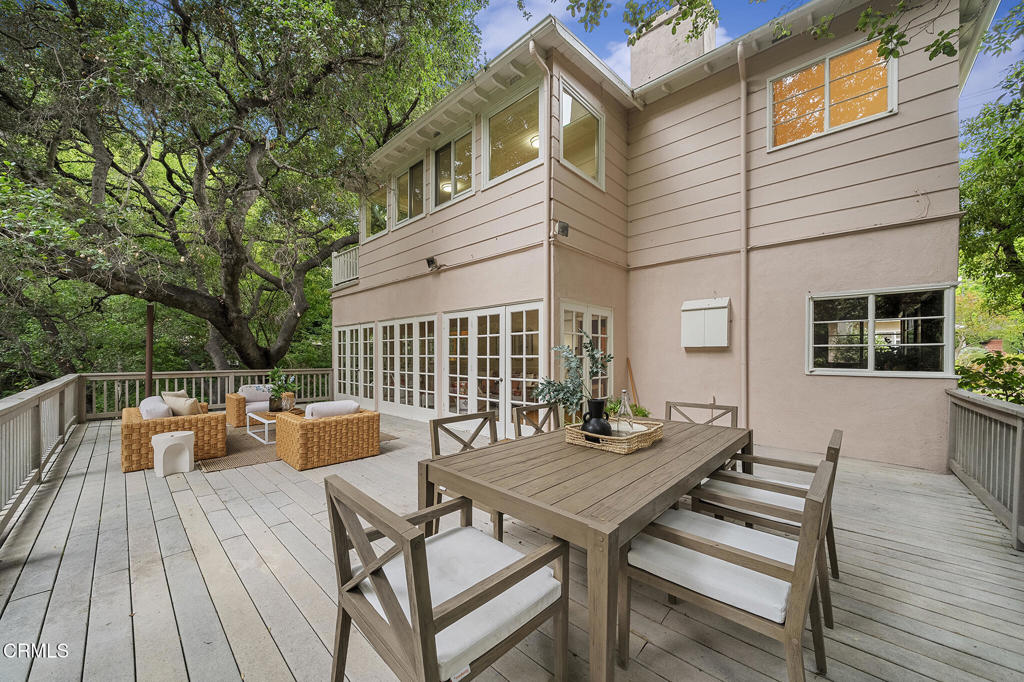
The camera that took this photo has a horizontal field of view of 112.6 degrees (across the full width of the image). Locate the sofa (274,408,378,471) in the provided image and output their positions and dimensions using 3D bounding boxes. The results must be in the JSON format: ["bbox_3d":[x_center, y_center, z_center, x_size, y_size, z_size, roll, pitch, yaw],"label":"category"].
[{"bbox_3d":[-2.366,1.206,4.410,0.840,0.545,0.910,-2,-3,41],"label":"sofa"}]

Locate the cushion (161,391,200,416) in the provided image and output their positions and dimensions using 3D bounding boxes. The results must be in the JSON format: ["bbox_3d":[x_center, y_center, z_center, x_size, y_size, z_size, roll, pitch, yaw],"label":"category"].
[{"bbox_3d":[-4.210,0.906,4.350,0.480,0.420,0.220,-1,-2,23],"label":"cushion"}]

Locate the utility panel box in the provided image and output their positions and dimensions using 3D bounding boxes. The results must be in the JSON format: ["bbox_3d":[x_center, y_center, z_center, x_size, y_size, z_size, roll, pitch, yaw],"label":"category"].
[{"bbox_3d":[3.003,-0.278,5.304,0.635,0.761,0.190,-1,-2,41],"label":"utility panel box"}]

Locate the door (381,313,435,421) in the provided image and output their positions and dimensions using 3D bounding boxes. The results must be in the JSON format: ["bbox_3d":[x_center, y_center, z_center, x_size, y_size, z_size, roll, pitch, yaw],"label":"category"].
[{"bbox_3d":[-2.150,0.558,6.900,2.060,2.050,0.110,-2,-3,42],"label":"door"}]

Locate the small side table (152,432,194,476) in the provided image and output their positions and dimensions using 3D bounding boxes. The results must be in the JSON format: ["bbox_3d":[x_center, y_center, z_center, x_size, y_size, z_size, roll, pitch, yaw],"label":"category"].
[{"bbox_3d":[-3.740,1.229,3.770,0.320,0.440,0.330,-2,-3,41],"label":"small side table"}]

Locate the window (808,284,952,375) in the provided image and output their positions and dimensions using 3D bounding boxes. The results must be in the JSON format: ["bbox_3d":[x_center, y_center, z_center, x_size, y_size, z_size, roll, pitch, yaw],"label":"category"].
[{"bbox_3d":[4.408,-0.090,4.160,1.249,1.061,0.110,-1,-2,41],"label":"window"}]

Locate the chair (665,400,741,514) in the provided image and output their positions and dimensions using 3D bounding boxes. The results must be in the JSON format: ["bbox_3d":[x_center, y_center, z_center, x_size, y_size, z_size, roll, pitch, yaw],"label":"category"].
[{"bbox_3d":[1.507,0.999,2.896,0.580,0.860,0.620,-1,-2,44],"label":"chair"}]

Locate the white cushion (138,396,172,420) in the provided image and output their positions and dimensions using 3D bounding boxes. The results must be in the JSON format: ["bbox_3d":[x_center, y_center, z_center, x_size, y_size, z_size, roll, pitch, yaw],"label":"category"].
[{"bbox_3d":[-4.440,0.911,4.280,0.260,0.420,0.580,1,-2,-43],"label":"white cushion"}]

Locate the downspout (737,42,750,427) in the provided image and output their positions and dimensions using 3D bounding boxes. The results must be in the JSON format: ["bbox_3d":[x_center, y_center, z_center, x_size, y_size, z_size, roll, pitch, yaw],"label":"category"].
[{"bbox_3d":[3.371,-1.340,4.967,0.085,5.707,0.150,-1,-2,41],"label":"downspout"}]

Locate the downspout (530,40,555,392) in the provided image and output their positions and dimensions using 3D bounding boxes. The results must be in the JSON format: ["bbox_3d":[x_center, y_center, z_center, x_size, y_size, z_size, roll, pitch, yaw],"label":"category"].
[{"bbox_3d":[0.380,-1.249,4.480,0.100,5.100,0.360,-2,-3,42],"label":"downspout"}]

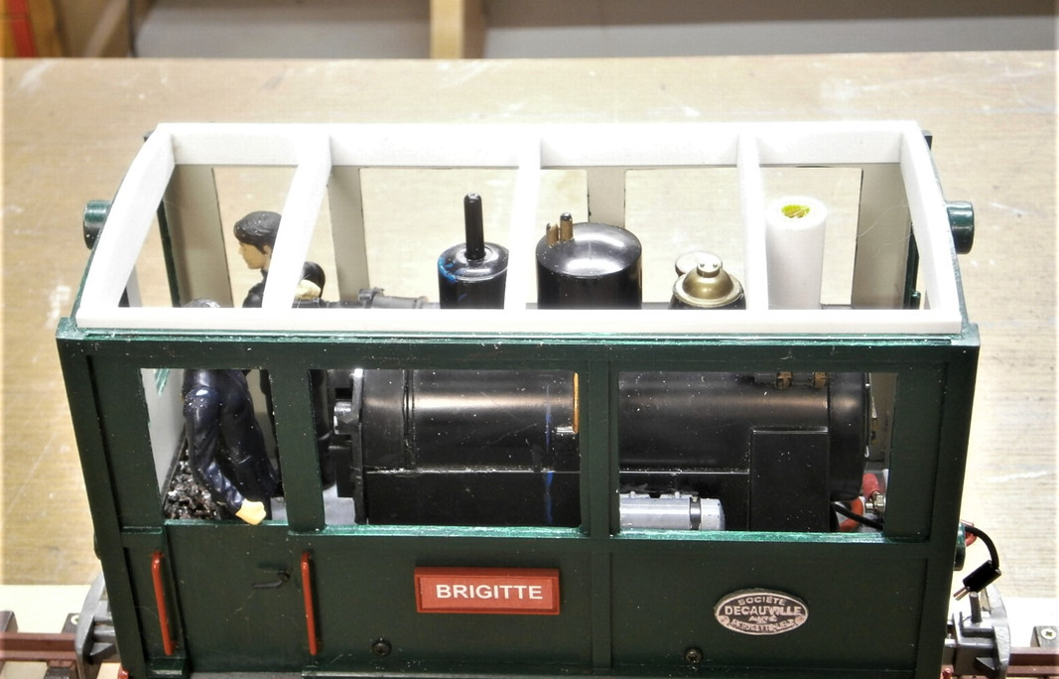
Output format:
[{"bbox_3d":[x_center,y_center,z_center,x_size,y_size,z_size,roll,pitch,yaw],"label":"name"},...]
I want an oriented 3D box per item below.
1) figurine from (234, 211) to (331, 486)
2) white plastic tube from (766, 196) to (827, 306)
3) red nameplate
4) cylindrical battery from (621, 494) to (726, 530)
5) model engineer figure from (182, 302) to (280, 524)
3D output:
[{"bbox_3d":[-0.078,0.007,0.583,0.026,0.108,0.031,-17,37,-21],"label":"figurine"},{"bbox_3d":[0.076,-0.018,0.531,0.018,0.043,0.018,0,34,4],"label":"white plastic tube"},{"bbox_3d":[-0.012,0.072,0.526,0.041,0.014,0.003,0,34,4],"label":"red nameplate"},{"bbox_3d":[0.038,0.054,0.542,0.038,0.015,0.015,0,34,4],"label":"cylindrical battery"},{"bbox_3d":[-0.084,0.040,0.535,0.028,0.111,0.032,19,39,28],"label":"model engineer figure"}]

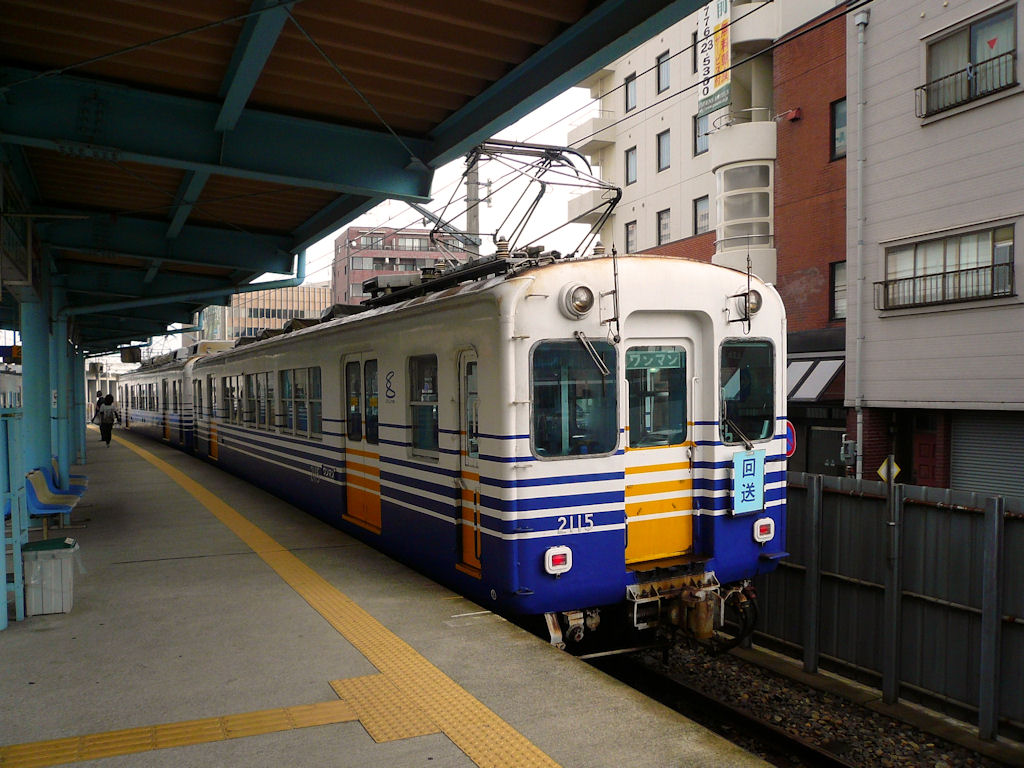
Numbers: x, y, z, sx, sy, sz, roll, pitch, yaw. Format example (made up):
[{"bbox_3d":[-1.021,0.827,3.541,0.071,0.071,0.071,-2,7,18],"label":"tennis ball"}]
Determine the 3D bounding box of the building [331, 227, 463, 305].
[{"bbox_3d":[-13.591,-7.028,100.982,14.000,21.300,10.000,0,-1,-20],"label":"building"}]

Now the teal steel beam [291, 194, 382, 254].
[{"bbox_3d":[-1.733,-1.848,8.685,0.140,0.250,4.800,0,-1,-27],"label":"teal steel beam"}]

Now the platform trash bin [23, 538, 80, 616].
[{"bbox_3d":[-3.304,1.371,5.934,0.320,0.490,0.330,0,-1,-27],"label":"platform trash bin"}]

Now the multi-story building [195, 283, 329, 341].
[{"bbox_3d":[-44.968,-6.580,158.554,22.000,21.500,19.000,0,-1,-27],"label":"multi-story building"}]

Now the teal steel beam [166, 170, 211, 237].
[{"bbox_3d":[-3.067,-1.912,8.000,0.140,0.250,4.850,0,-1,-27],"label":"teal steel beam"}]

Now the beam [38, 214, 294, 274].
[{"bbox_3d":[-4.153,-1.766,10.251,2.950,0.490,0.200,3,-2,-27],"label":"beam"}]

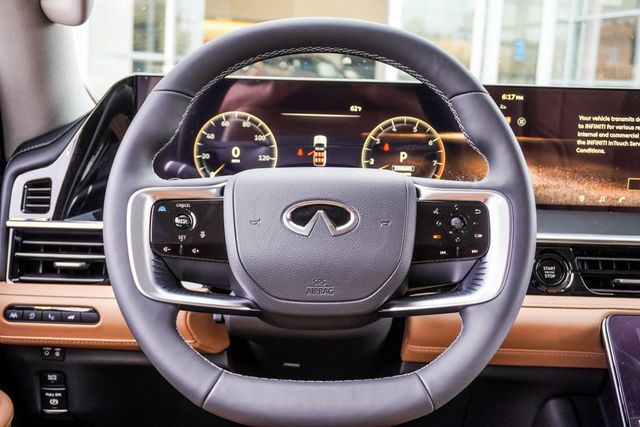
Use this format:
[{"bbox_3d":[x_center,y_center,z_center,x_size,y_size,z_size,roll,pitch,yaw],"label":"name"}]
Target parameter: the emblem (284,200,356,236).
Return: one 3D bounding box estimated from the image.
[{"bbox_3d":[0.001,0.004,0.772,0.067,0.030,0.009,2,-15,0],"label":"emblem"}]

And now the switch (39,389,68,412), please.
[{"bbox_3d":[-0.291,0.205,0.955,0.028,0.024,0.018,2,6,0],"label":"switch"}]

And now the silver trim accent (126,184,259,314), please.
[{"bbox_3d":[-0.111,0.032,0.772,0.112,0.111,0.035,2,-14,0],"label":"silver trim accent"}]

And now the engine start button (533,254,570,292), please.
[{"bbox_3d":[0.240,0.062,0.905,0.038,0.038,0.014,2,3,0],"label":"engine start button"}]

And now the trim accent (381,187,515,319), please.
[{"bbox_3d":[0.110,0.033,0.772,0.113,0.111,0.035,2,-14,0],"label":"trim accent"}]

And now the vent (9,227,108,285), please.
[{"bbox_3d":[-0.265,0.043,0.913,0.112,0.057,0.040,2,4,0],"label":"vent"}]

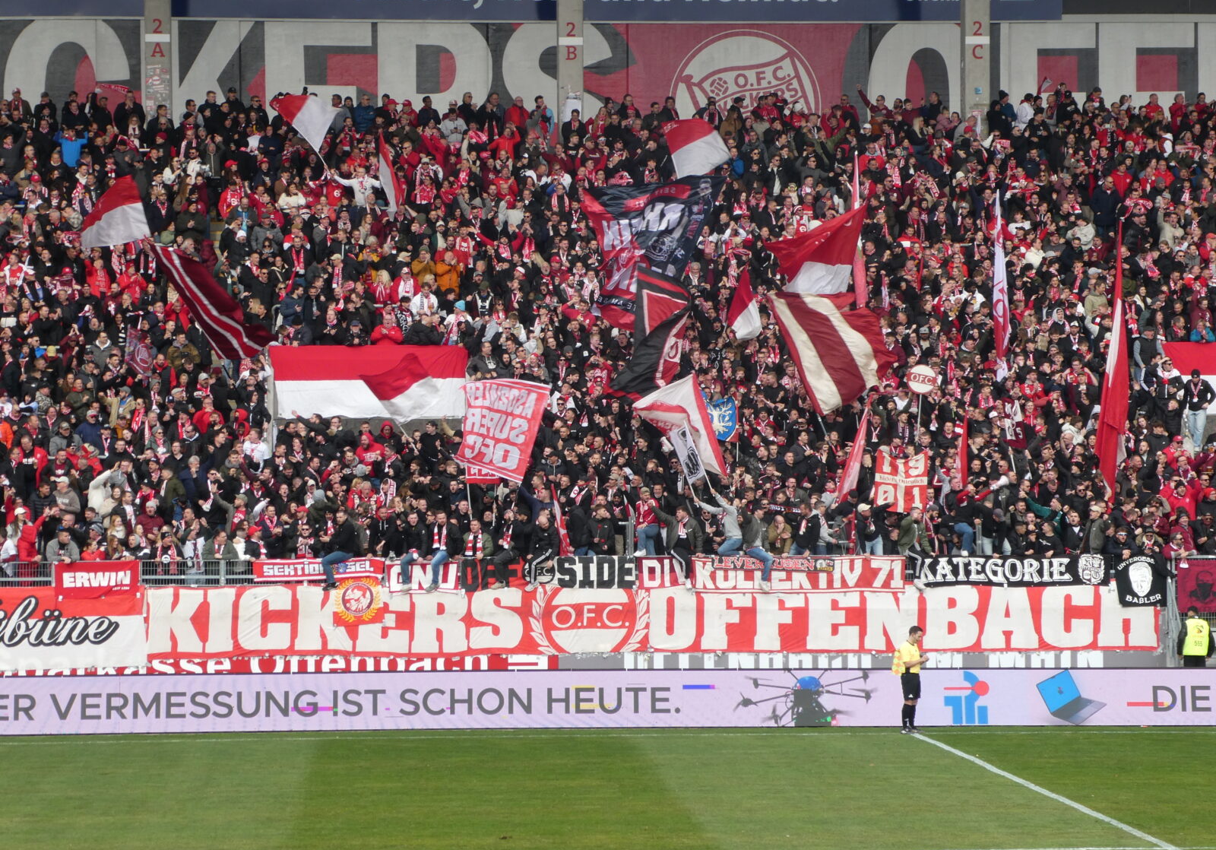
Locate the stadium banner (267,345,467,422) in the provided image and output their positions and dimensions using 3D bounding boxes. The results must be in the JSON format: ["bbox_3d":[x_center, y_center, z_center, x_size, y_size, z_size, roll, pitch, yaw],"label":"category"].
[{"bbox_3d":[-4.993,-0.878,98.519,4.125,1.539,0.070,0,-1,-3],"label":"stadium banner"}]

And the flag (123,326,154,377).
[{"bbox_3d":[-9.332,-1.455,94.300,0.623,1.001,0.200,0,-1,-3],"label":"flag"}]

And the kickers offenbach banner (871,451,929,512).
[{"bbox_3d":[5.439,1.052,88.300,1.026,1.114,0.120,0,-1,-3],"label":"kickers offenbach banner"}]

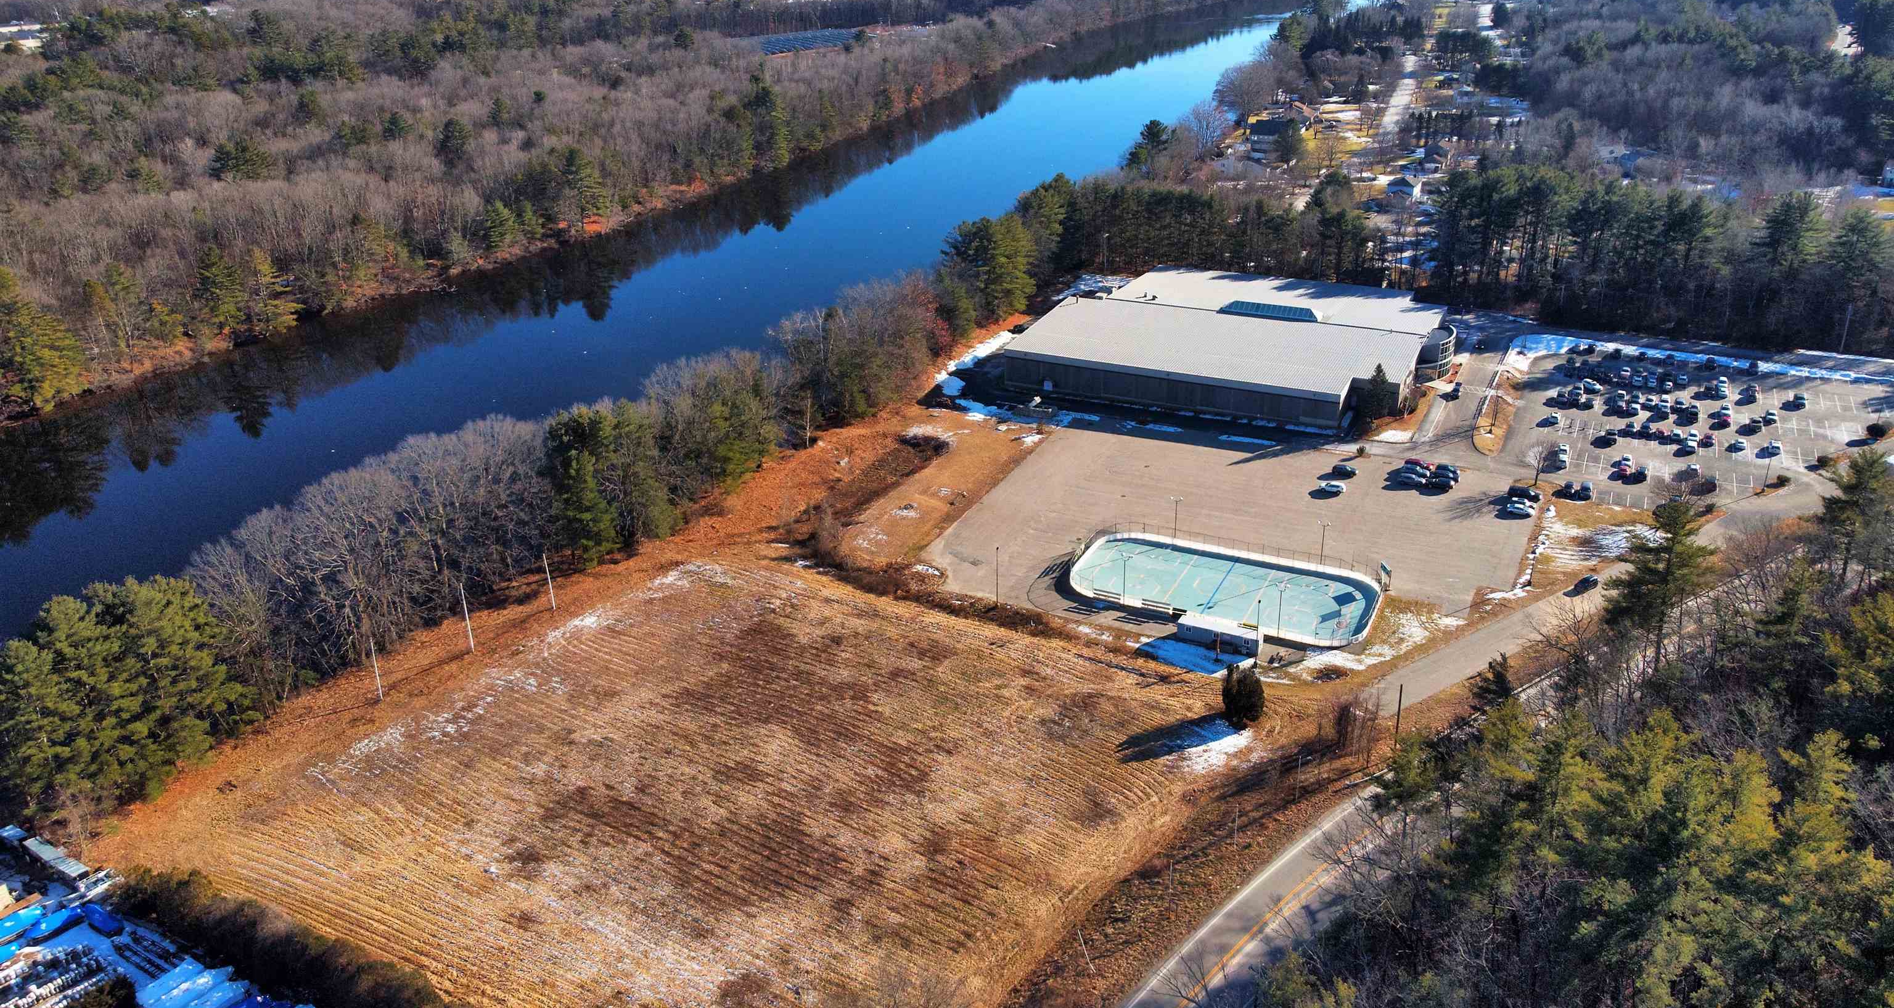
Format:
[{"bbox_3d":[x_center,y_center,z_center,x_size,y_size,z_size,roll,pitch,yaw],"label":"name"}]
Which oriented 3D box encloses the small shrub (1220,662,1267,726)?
[{"bbox_3d":[38.763,24.320,172.030,5.300,8.000,5.300,0,26,0],"label":"small shrub"}]

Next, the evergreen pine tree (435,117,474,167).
[{"bbox_3d":[-171.524,-125.194,461.112,11.500,19.000,11.500,0,26,0],"label":"evergreen pine tree"}]

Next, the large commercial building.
[{"bbox_3d":[68.019,-38.648,300.743,86.000,10.000,79.000,11,28,22],"label":"large commercial building"}]

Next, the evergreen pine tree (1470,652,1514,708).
[{"bbox_3d":[71.225,23.086,171.295,5.100,7.400,5.100,0,26,0],"label":"evergreen pine tree"}]

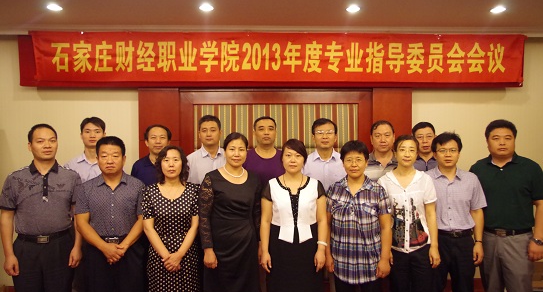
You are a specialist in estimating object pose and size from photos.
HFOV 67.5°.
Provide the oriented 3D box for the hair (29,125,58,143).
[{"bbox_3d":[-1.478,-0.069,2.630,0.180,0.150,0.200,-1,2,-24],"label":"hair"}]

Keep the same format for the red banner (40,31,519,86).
[{"bbox_3d":[0.092,-0.901,4.150,5.020,0.510,0.050,0,2,-2],"label":"red banner"}]

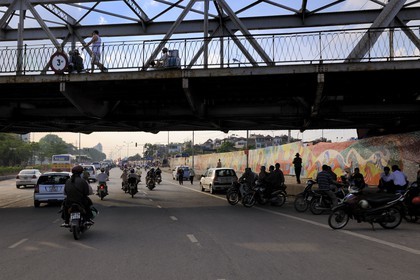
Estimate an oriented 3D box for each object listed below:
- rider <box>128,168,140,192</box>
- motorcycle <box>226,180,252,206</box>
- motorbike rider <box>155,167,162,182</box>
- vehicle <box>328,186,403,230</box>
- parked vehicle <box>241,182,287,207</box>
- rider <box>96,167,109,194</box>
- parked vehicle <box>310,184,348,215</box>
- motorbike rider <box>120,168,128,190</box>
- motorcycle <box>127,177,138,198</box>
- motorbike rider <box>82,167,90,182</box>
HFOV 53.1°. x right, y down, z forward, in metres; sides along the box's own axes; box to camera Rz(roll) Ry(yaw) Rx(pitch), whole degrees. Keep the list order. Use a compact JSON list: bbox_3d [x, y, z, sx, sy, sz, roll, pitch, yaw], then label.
[{"bbox_3d":[-4.063,2.190,22.600,0.600,1.250,0.750,1,-4,-12],"label":"rider"},{"bbox_3d":[1.583,2.217,17.500,1.850,1.060,0.680,1,-4,-21],"label":"motorcycle"},{"bbox_3d":[-4.739,3.224,38.800,0.600,1.280,0.750,1,-4,-12],"label":"motorbike rider"},{"bbox_3d":[4.043,1.760,10.850,1.900,1.080,0.680,0,-4,-1],"label":"vehicle"},{"bbox_3d":[2.134,2.112,16.480,1.920,1.060,0.720,1,-4,-21],"label":"parked vehicle"},{"bbox_3d":[-5.178,2.020,20.346,0.640,1.330,0.750,1,-4,-13],"label":"rider"},{"bbox_3d":[4.112,1.975,14.229,1.880,1.050,0.680,2,-4,-27],"label":"parked vehicle"},{"bbox_3d":[-5.096,2.379,25.478,0.620,1.320,0.750,1,-4,-13],"label":"motorbike rider"},{"bbox_3d":[-4.178,2.562,22.700,0.680,1.080,1.880,1,-4,-12],"label":"motorcycle"},{"bbox_3d":[-8.086,2.455,27.500,0.600,1.270,0.750,1,-4,-12],"label":"motorbike rider"}]

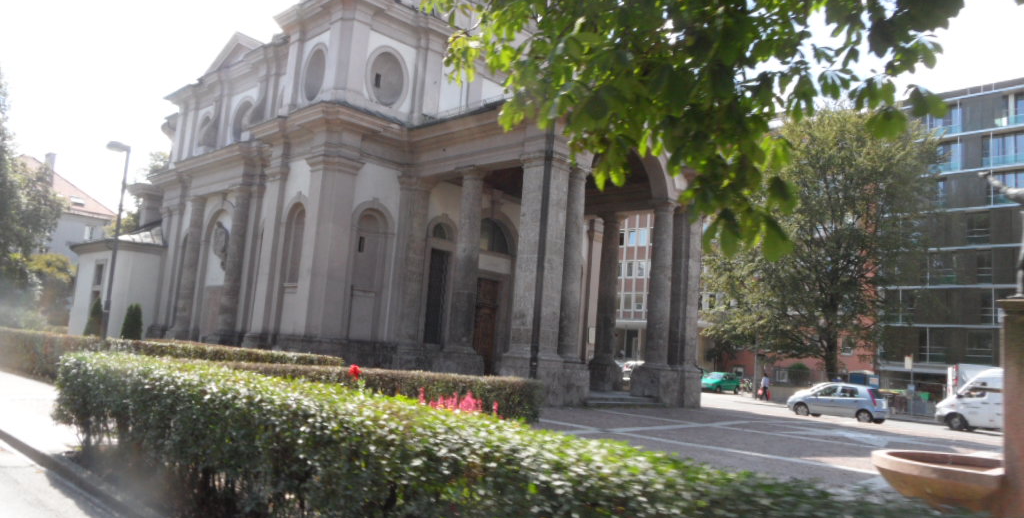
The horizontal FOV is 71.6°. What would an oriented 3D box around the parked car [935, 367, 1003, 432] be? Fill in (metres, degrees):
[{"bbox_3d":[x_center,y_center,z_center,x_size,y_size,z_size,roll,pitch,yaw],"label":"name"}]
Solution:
[{"bbox_3d":[19.704,5.528,27.514,5.600,2.580,1.950,-3,-10,45],"label":"parked car"}]

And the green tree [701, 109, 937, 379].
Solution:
[{"bbox_3d":[19.371,-0.379,44.575,13.200,18.470,13.200,-3,-10,45],"label":"green tree"}]

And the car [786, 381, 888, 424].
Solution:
[{"bbox_3d":[13.518,5.886,29.626,3.860,1.480,1.670,-2,-10,42],"label":"car"}]

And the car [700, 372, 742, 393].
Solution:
[{"bbox_3d":[14.204,8.495,49.261,1.690,1.470,3.950,-3,-10,45],"label":"car"}]

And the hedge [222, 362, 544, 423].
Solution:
[{"bbox_3d":[-2.821,3.158,16.446,7.800,1.070,0.950,9,-8,-32],"label":"hedge"}]

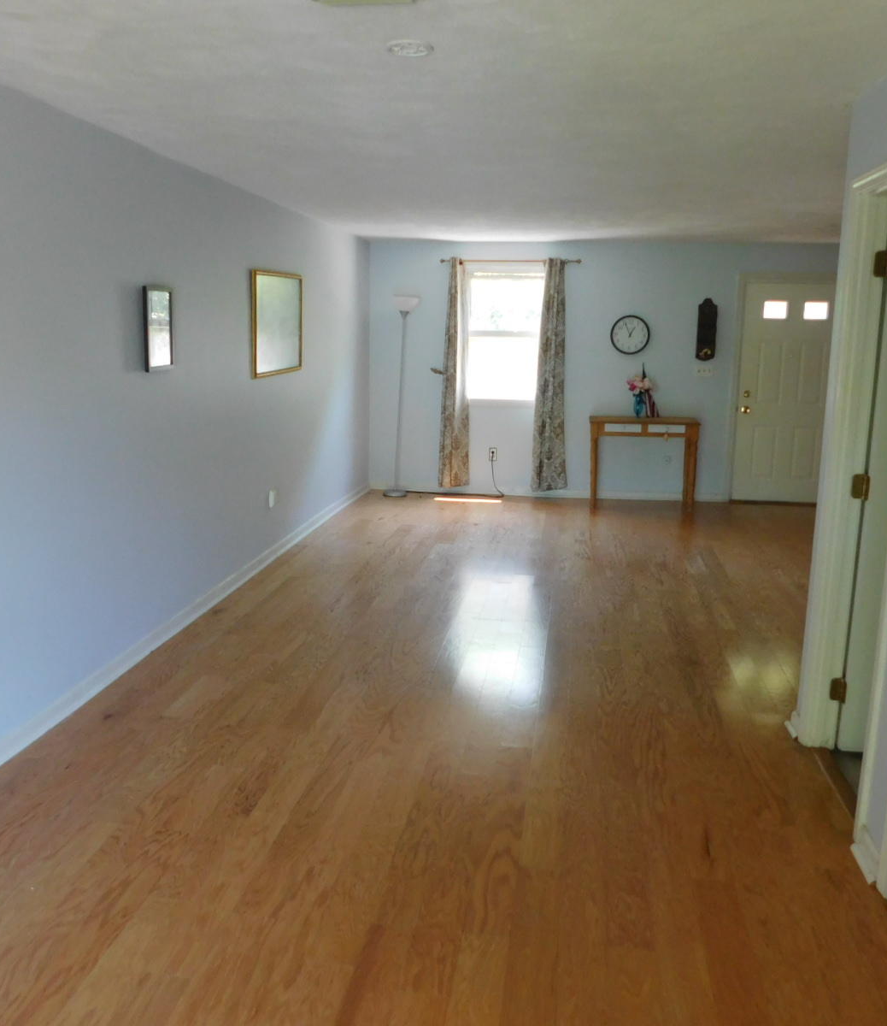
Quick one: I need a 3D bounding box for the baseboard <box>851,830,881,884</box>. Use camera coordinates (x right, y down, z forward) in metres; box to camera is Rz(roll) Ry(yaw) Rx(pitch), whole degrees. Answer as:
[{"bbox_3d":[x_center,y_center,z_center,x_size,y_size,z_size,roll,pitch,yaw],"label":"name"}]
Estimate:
[{"bbox_3d":[1.315,1.055,2.822,0.030,0.090,0.185,3,12,8],"label":"baseboard"}]

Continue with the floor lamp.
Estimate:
[{"bbox_3d":[-0.406,-1.108,8.846,0.270,1.880,0.270,4,12,6],"label":"floor lamp"}]

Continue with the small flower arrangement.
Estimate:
[{"bbox_3d":[1.869,-1.133,8.554,0.290,0.490,0.220,2,11,6],"label":"small flower arrangement"}]

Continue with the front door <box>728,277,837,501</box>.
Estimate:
[{"bbox_3d":[3.255,-1.129,8.562,1.030,2.130,0.120,2,11,6],"label":"front door"}]

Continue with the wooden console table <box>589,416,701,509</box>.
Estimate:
[{"bbox_3d":[1.899,-0.479,8.628,1.000,0.820,0.360,2,11,6],"label":"wooden console table"}]

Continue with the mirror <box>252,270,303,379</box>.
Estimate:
[{"bbox_3d":[-1.127,-1.304,6.287,0.030,0.675,1.010,3,12,8],"label":"mirror"}]

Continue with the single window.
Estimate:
[{"bbox_3d":[0.599,-1.733,8.776,0.820,1.290,0.090,2,11,6],"label":"single window"}]

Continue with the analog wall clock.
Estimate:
[{"bbox_3d":[1.772,-1.685,8.601,0.370,0.370,0.040,2,11,6],"label":"analog wall clock"}]

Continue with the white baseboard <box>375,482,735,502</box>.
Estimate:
[{"bbox_3d":[0.993,-0.202,9.003,3.540,0.094,0.025,2,11,6],"label":"white baseboard"}]

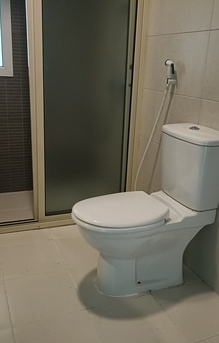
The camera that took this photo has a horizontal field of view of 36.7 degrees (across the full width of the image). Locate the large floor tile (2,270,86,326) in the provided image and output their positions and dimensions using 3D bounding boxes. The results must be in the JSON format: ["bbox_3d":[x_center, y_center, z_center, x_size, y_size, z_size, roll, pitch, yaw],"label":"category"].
[{"bbox_3d":[-0.311,0.585,1.564,0.326,0.015,0.329,-5,19,-22],"label":"large floor tile"}]

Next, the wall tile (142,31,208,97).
[{"bbox_3d":[0.349,-0.591,1.839,0.015,0.309,0.599,-5,19,-22],"label":"wall tile"}]

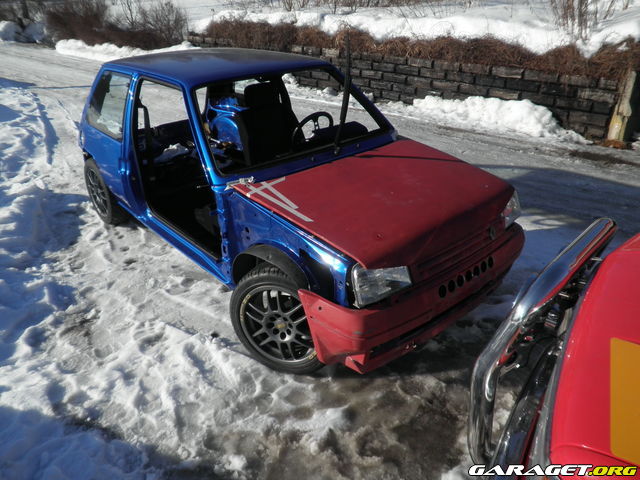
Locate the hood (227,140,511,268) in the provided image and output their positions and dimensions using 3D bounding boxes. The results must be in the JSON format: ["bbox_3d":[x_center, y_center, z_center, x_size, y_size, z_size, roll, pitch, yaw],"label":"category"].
[{"bbox_3d":[0.393,-0.227,2.515,1.380,0.152,0.923,-23,41,-37],"label":"hood"}]

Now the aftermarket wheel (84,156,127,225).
[{"bbox_3d":[-1.763,-0.430,4.011,0.200,0.560,0.560,-23,36,-37],"label":"aftermarket wheel"}]

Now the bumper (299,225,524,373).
[{"bbox_3d":[0.584,0.198,2.503,1.440,0.400,0.460,-23,36,-37],"label":"bumper"}]

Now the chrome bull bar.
[{"bbox_3d":[0.903,0.326,1.783,0.200,0.480,1.242,24,36,37],"label":"chrome bull bar"}]

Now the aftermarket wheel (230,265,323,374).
[{"bbox_3d":[-0.170,0.400,2.462,0.560,0.560,0.200,12,30,21],"label":"aftermarket wheel"}]

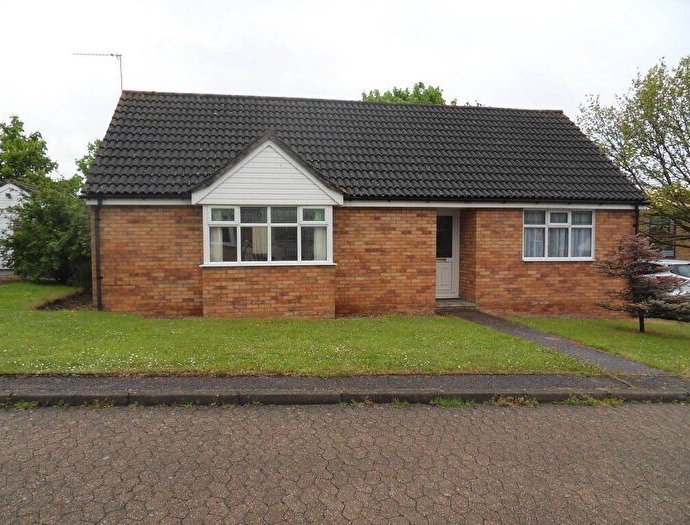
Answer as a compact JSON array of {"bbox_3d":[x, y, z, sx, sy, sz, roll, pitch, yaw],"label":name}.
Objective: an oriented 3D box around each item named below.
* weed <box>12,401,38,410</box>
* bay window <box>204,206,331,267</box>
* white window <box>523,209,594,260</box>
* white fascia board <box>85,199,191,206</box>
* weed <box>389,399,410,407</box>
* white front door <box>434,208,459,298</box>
[{"bbox_3d":[-2.589,1.147,3.921,0.191,0.058,0.100,-1,3,-10],"label":"weed"},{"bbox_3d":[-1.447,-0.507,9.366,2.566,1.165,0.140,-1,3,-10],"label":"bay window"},{"bbox_3d":[4.916,-0.609,11.106,1.816,1.188,0.110,-1,3,-10],"label":"white window"},{"bbox_3d":[-3.977,-1.173,9.423,1.942,0.135,0.030,-1,3,-10],"label":"white fascia board"},{"bbox_3d":[0.503,1.284,4.475,0.191,0.052,0.100,-1,3,-10],"label":"weed"},{"bbox_3d":[2.287,-0.188,11.562,0.910,2.117,0.080,-1,3,-10],"label":"white front door"}]

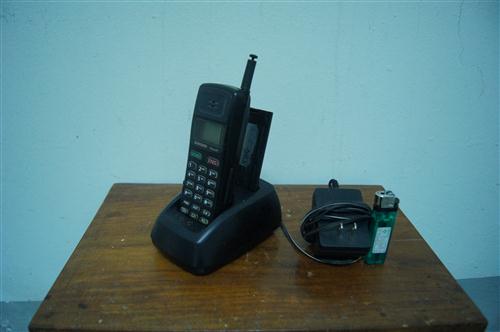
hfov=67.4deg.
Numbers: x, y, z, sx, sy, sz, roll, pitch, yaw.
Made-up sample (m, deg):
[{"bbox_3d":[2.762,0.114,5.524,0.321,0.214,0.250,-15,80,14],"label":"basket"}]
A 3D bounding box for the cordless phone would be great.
[{"bbox_3d":[-0.031,-0.024,0.375,0.048,0.171,0.041,18,15,33],"label":"cordless phone"}]

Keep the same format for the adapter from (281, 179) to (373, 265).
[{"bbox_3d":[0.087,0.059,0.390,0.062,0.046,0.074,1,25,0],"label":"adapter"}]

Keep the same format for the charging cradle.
[{"bbox_3d":[-0.034,0.052,0.402,0.078,0.045,0.121,22,32,37],"label":"charging cradle"}]

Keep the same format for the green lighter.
[{"bbox_3d":[0.123,0.058,0.353,0.021,0.079,0.011,2,25,2],"label":"green lighter"}]

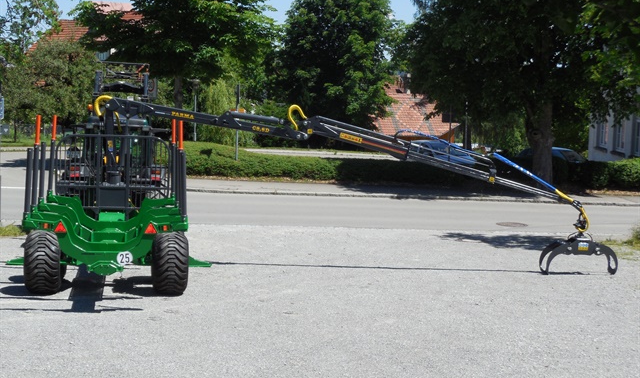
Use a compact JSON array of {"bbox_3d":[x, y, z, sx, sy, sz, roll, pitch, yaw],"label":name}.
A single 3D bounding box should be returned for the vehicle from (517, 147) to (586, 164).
[{"bbox_3d":[8.973,-0.914,48.043,4.400,1.450,1.760,4,4,39],"label":"vehicle"}]

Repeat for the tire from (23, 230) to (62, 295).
[{"bbox_3d":[-3.830,1.026,16.870,0.500,0.920,0.920,1,3,-9],"label":"tire"}]

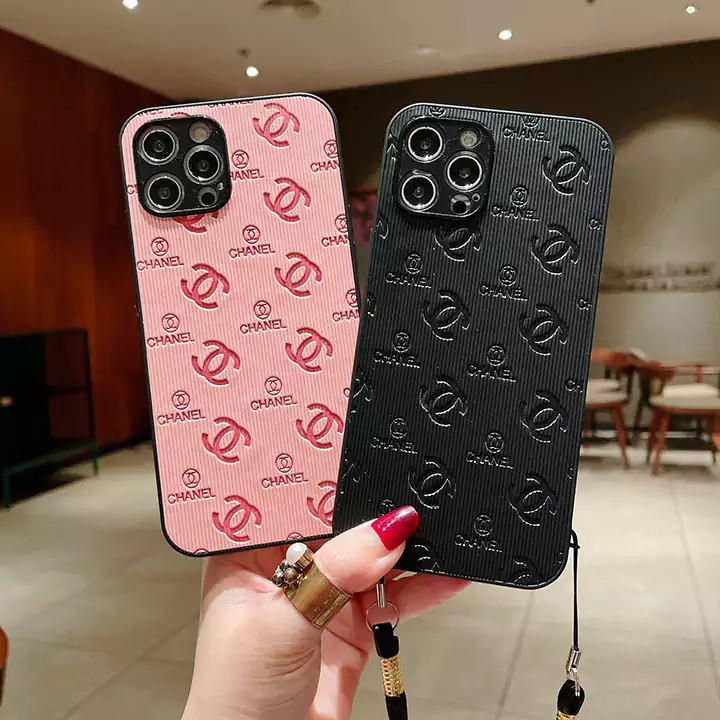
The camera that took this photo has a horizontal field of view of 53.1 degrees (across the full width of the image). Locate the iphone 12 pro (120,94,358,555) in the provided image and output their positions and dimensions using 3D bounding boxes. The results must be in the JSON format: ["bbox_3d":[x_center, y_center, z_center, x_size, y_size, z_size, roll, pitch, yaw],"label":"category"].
[{"bbox_3d":[-0.039,-0.015,0.264,0.080,0.161,0.012,-8,-4,-4],"label":"iphone 12 pro"}]

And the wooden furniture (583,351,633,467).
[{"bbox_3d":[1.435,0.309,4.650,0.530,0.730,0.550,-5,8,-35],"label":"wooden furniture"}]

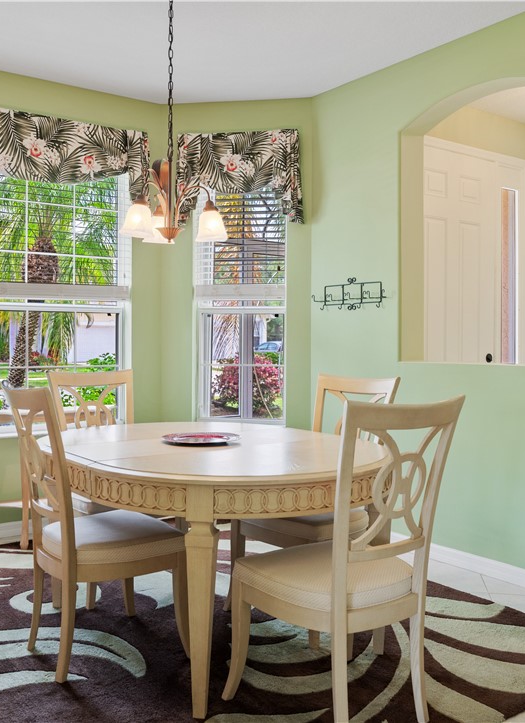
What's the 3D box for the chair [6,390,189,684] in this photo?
[{"bbox_3d":[-0.628,0.588,2.735,0.585,1.020,0.545,-1,1,-36],"label":"chair"}]

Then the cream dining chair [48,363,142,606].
[{"bbox_3d":[-0.718,0.564,3.547,0.545,1.020,0.585,-1,1,-38],"label":"cream dining chair"}]

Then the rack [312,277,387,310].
[{"bbox_3d":[0.516,-0.412,4.397,0.130,0.207,0.500,-1,1,-38],"label":"rack"}]

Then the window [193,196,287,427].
[{"bbox_3d":[-0.139,-0.444,4.907,0.640,1.750,0.130,0,1,12],"label":"window"}]

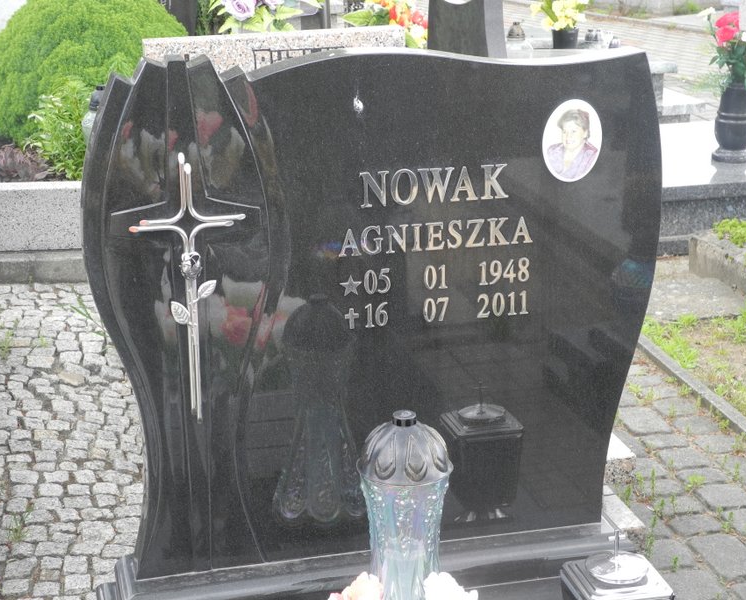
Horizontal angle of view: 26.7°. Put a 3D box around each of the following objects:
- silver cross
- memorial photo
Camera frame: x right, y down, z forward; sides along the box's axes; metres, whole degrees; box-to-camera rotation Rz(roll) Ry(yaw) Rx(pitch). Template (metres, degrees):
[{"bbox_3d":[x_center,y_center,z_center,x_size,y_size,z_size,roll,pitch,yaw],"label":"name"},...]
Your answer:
[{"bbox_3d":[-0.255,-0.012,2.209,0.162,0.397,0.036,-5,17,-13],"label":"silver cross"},{"bbox_3d":[0.291,-0.233,2.297,0.091,0.122,0.010,-5,17,-13],"label":"memorial photo"}]

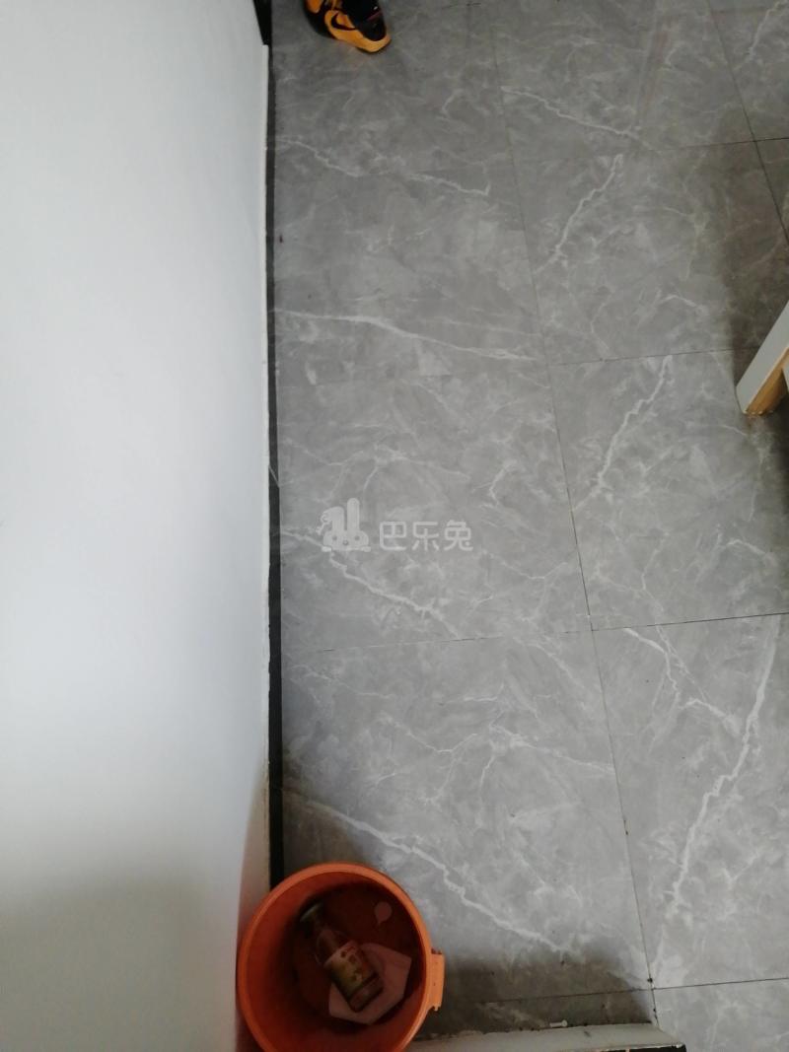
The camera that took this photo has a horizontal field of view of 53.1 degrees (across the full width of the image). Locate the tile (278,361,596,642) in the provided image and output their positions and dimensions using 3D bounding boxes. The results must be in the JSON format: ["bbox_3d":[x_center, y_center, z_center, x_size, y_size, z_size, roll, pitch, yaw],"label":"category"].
[{"bbox_3d":[0.058,-0.052,1.634,0.600,0.010,0.600,-4,68,1],"label":"tile"}]

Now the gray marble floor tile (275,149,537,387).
[{"bbox_3d":[0.019,-0.604,1.868,0.600,0.010,0.600,-5,67,1],"label":"gray marble floor tile"}]

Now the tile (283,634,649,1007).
[{"bbox_3d":[0.099,0.500,1.405,0.600,0.010,0.600,-5,67,1],"label":"tile"}]

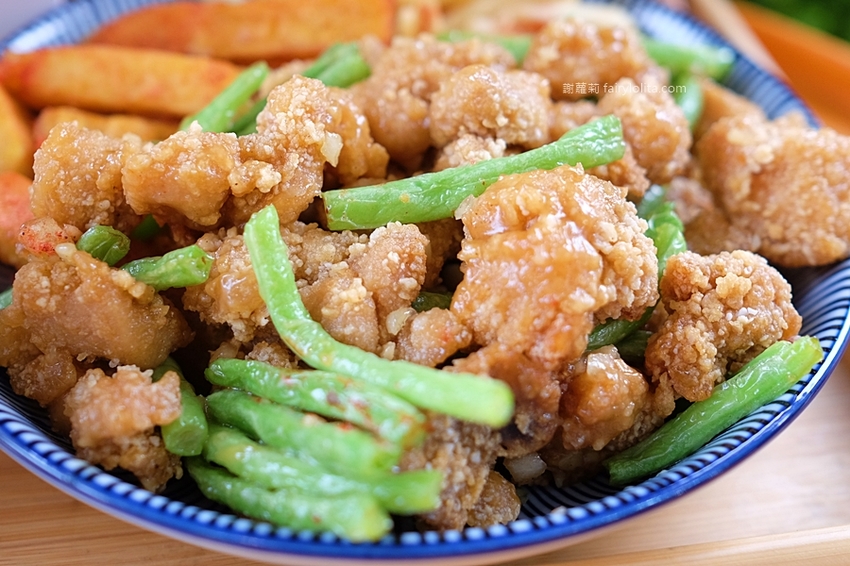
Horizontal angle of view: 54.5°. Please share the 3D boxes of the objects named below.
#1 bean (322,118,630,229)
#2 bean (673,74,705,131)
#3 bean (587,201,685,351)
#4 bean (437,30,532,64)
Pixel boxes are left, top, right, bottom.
[{"bbox_3d":[0.012,-0.025,0.193,0.073,0.010,0.010,-13,46,-6],"label":"bean"},{"bbox_3d":[0.082,-0.055,0.258,0.010,0.011,0.030,4,69,0],"label":"bean"},{"bbox_3d":[0.055,-0.003,0.211,0.016,0.016,0.049,25,64,20],"label":"bean"},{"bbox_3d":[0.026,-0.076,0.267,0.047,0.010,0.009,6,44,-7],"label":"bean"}]

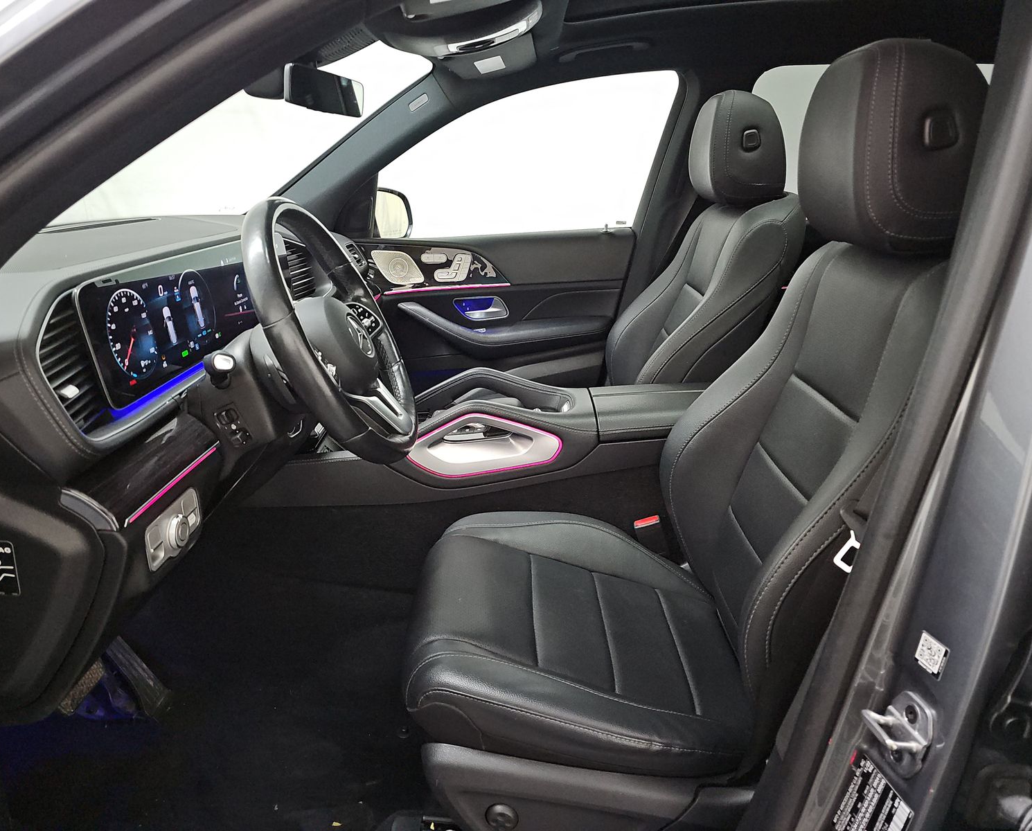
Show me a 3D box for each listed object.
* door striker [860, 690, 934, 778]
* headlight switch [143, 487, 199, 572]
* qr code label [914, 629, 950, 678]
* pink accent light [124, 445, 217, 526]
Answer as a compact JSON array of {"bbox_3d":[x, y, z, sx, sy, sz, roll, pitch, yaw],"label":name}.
[{"bbox_3d":[0.288,0.246,0.568,0.037,0.070,0.046,-3,20,-7],"label":"door striker"},{"bbox_3d":[-0.375,0.130,0.828,0.020,0.057,0.118,0,20,2],"label":"headlight switch"},{"bbox_3d":[0.308,0.178,0.545,0.002,0.026,0.025,-6,20,-15],"label":"qr code label"},{"bbox_3d":[-0.380,0.074,0.828,0.007,0.008,0.206,0,20,2],"label":"pink accent light"}]

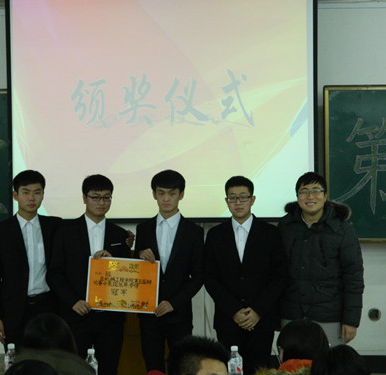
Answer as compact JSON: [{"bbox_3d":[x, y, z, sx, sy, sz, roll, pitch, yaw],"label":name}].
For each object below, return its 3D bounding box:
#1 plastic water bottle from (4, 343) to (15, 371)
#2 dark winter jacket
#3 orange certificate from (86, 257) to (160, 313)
[{"bbox_3d":[-0.791,0.798,5.300,0.066,0.235,0.066,-1,2,0],"label":"plastic water bottle"},{"bbox_3d":[0.733,0.451,7.200,0.570,0.745,0.340,0,2,10],"label":"dark winter jacket"},{"bbox_3d":[-0.403,0.567,7.030,0.420,0.305,0.015,4,1,-5],"label":"orange certificate"}]

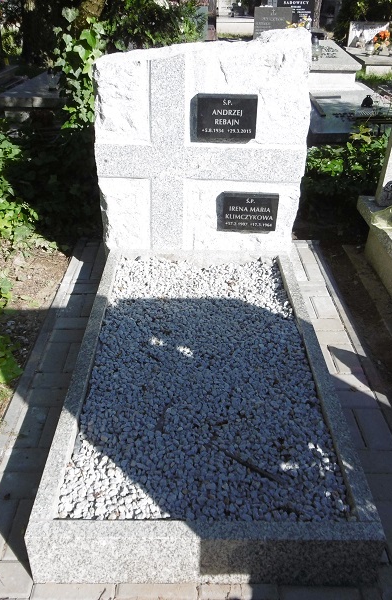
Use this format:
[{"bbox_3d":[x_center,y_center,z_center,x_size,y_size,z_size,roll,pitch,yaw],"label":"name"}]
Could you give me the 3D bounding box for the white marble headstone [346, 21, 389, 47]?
[{"bbox_3d":[2.732,-4.204,8.770,0.620,0.380,0.090,2,31,3],"label":"white marble headstone"}]

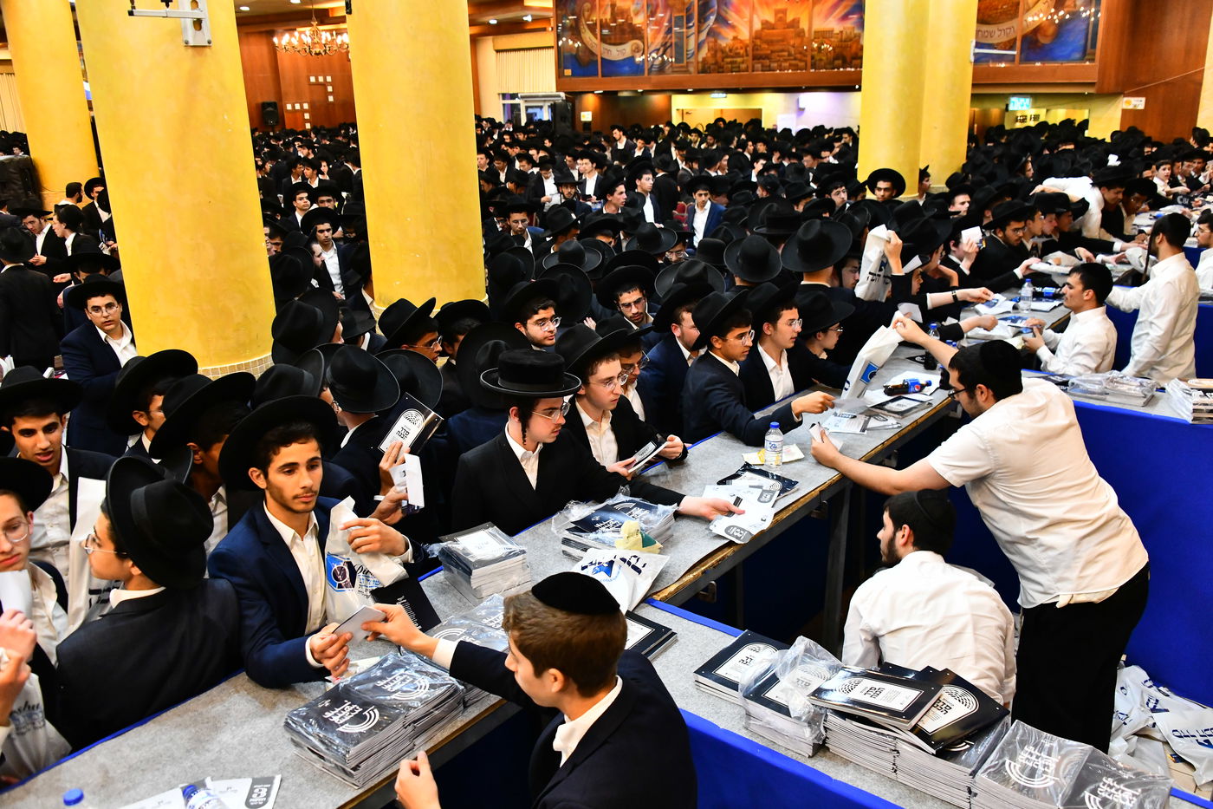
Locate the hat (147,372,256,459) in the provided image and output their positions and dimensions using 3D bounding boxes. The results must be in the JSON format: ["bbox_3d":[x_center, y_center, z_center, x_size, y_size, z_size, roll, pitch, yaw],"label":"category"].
[{"bbox_3d":[-1.125,0.007,2.550,0.360,0.140,0.320,-34,10,16],"label":"hat"}]

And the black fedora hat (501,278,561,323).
[{"bbox_3d":[-0.356,-0.459,4.350,0.330,0.140,0.370,-18,-19,-42],"label":"black fedora hat"}]

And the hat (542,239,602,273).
[{"bbox_3d":[-0.203,-0.831,5.200,0.320,0.135,0.360,16,43,44],"label":"hat"}]

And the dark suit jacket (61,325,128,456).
[{"bbox_3d":[-2.346,-0.008,4.486,0.500,0.750,0.330,-17,23,-41],"label":"dark suit jacket"}]

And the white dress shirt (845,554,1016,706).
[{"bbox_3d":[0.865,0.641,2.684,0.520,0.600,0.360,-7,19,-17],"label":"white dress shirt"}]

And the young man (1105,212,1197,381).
[{"bbox_3d":[3.223,-0.274,5.813,0.520,1.808,0.500,14,23,41],"label":"young man"}]

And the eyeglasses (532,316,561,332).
[{"bbox_3d":[-0.284,-0.350,3.976,0.140,0.045,0.140,20,27,32],"label":"eyeglasses"}]

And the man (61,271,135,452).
[{"bbox_3d":[-2.251,0.227,4.501,0.520,1.670,0.400,-15,22,-37],"label":"man"}]

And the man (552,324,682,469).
[{"bbox_3d":[-0.005,0.522,3.431,0.460,1.660,0.520,12,22,37],"label":"man"}]

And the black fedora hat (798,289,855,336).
[{"bbox_3d":[0.999,-0.415,4.350,0.350,0.145,0.310,-32,27,-18],"label":"black fedora hat"}]

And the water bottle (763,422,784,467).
[{"bbox_3d":[0.577,0.135,3.252,0.064,0.155,0.064,-2,17,0],"label":"water bottle"}]

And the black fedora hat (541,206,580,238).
[{"bbox_3d":[-0.319,-1.277,6.550,0.350,0.145,0.310,-28,19,0],"label":"black fedora hat"}]

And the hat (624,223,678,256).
[{"bbox_3d":[0.284,-1.040,5.950,0.330,0.140,0.370,11,43,34],"label":"hat"}]

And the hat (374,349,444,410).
[{"bbox_3d":[-0.707,-0.078,3.220,0.310,0.145,0.350,7,51,27],"label":"hat"}]

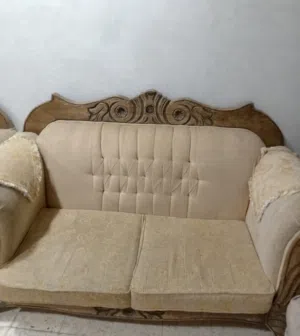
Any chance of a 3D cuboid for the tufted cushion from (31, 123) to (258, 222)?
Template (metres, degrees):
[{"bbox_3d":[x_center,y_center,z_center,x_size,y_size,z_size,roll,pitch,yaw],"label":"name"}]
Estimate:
[{"bbox_3d":[-0.010,0.022,1.772,1.310,0.570,0.150,2,12,1],"label":"tufted cushion"}]

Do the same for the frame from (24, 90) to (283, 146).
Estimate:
[{"bbox_3d":[0.004,-0.300,1.744,1.520,0.310,0.080,2,14,1],"label":"frame"}]

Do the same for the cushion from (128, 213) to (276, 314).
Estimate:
[{"bbox_3d":[0.246,0.474,1.547,0.630,0.135,0.575,2,27,1],"label":"cushion"}]

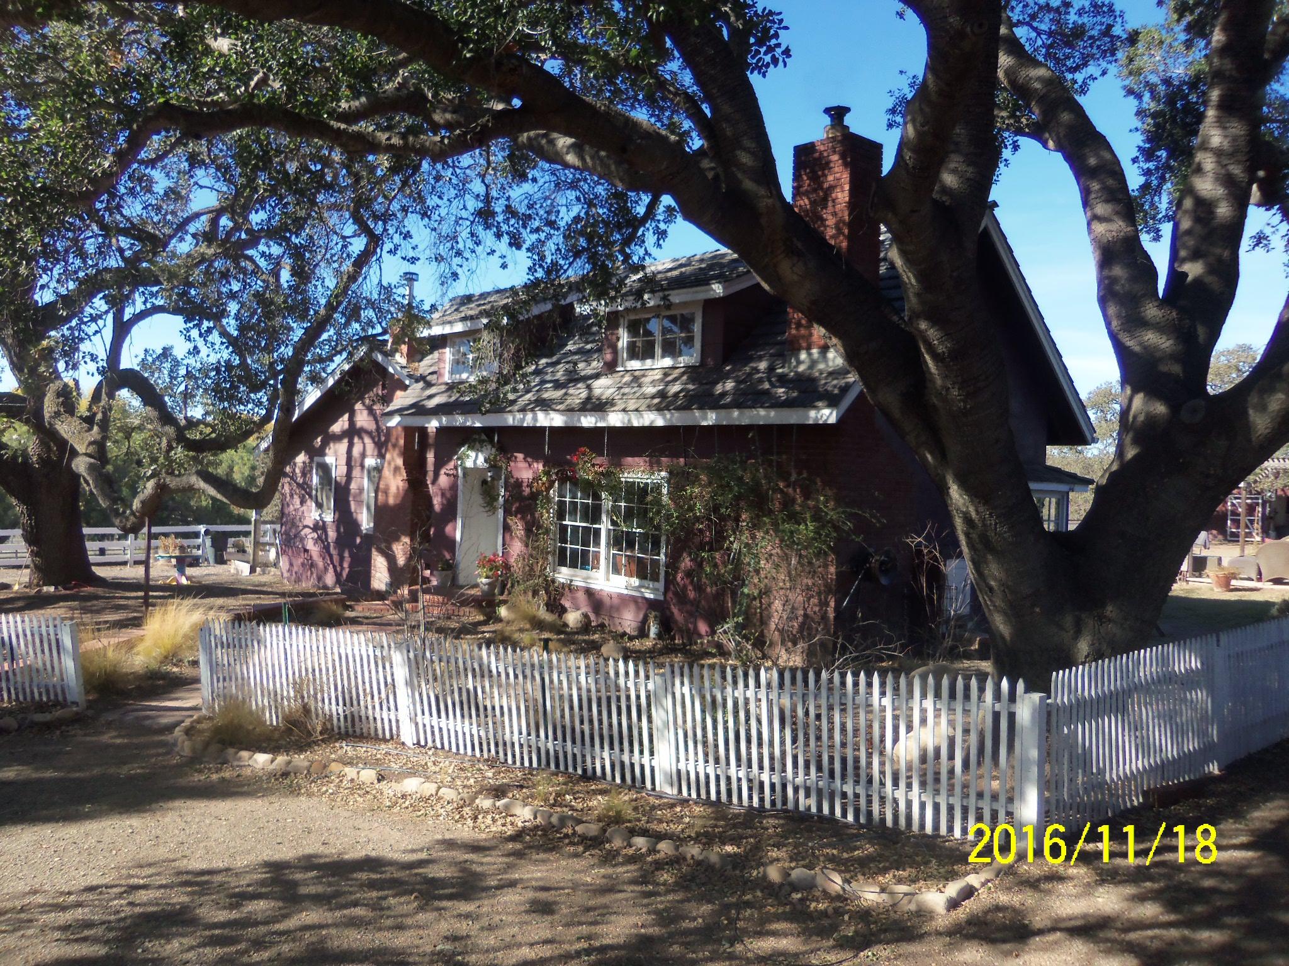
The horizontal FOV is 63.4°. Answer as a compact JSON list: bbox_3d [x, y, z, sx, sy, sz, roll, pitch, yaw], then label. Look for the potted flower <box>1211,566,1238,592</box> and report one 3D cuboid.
[{"bbox_3d":[11.172,1.864,20.100,0.510,0.480,0.510,0,2,-42],"label":"potted flower"}]

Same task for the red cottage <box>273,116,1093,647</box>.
[{"bbox_3d":[-0.969,-1.147,19.805,7.100,6.400,16.600,0,2,-42],"label":"red cottage"}]

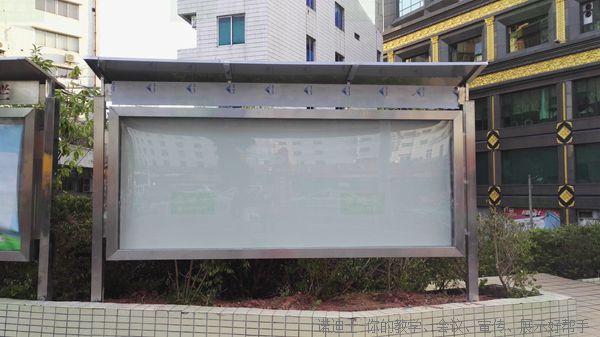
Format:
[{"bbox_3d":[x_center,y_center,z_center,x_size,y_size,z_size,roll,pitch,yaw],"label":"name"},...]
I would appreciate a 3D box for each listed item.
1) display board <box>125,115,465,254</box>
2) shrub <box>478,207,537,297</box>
[{"bbox_3d":[-0.094,0.129,3.750,2.919,1.140,0.040,0,-2,-2],"label":"display board"},{"bbox_3d":[1.915,0.755,3.982,0.480,0.810,0.480,0,-2,-2],"label":"shrub"}]

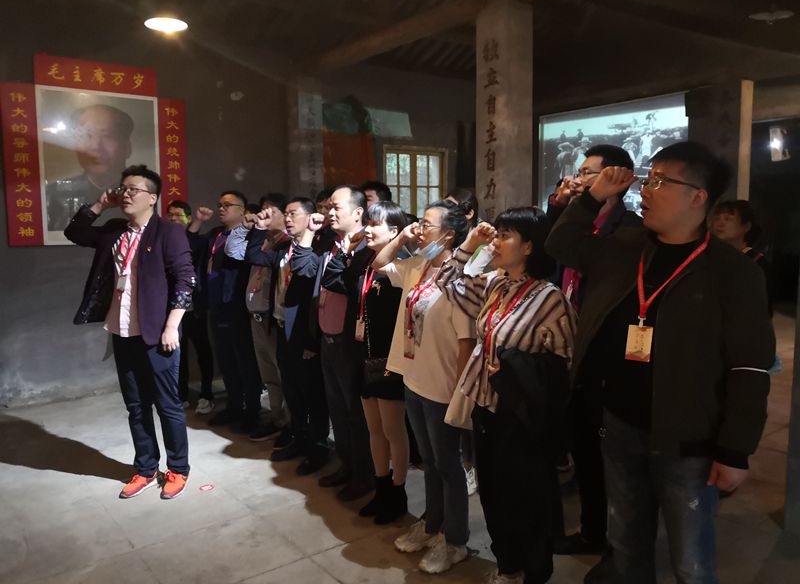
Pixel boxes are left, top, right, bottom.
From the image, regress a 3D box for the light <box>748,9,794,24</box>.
[{"bbox_3d":[2.947,-2.204,4.949,0.307,0.130,0.307,-5,7,-39],"label":"light"}]

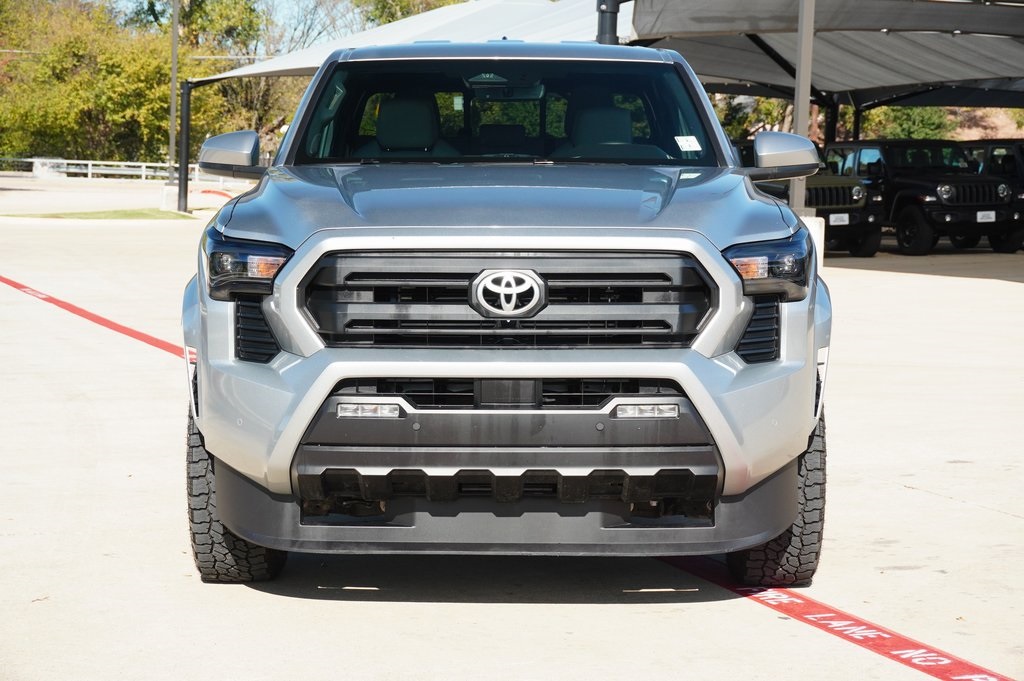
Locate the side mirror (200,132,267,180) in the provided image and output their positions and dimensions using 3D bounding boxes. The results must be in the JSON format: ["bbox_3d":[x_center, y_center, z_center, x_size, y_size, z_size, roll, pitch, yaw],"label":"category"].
[{"bbox_3d":[-0.966,-0.642,7.100,0.250,0.180,0.170,0,5,0],"label":"side mirror"}]

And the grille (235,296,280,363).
[{"bbox_3d":[-0.701,-0.029,5.641,0.137,0.181,0.100,0,4,0],"label":"grille"}]

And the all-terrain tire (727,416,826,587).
[{"bbox_3d":[0.792,0.355,6.392,0.268,0.800,0.800,0,4,0],"label":"all-terrain tire"}]

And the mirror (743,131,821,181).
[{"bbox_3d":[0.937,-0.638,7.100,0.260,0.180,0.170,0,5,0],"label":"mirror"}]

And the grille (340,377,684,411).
[{"bbox_3d":[-0.007,0.147,5.670,0.970,0.095,0.100,0,5,0],"label":"grille"}]

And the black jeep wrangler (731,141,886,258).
[{"bbox_3d":[4.349,-2.397,34.193,1.880,1.860,4.700,0,5,-18],"label":"black jeep wrangler"}]

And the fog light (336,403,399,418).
[{"bbox_3d":[-0.396,0.193,5.650,0.176,0.044,0.060,0,5,0],"label":"fog light"}]

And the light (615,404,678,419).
[{"bbox_3d":[0.371,0.196,5.650,0.176,0.044,0.060,0,5,0],"label":"light"}]

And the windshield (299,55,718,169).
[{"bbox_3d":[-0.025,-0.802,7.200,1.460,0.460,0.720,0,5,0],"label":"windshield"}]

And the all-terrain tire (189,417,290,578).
[{"bbox_3d":[-0.826,0.346,6.381,0.268,0.800,0.800,0,4,0],"label":"all-terrain tire"}]

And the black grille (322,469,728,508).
[{"bbox_3d":[0.004,0.407,5.630,1.110,0.115,0.100,0,5,0],"label":"black grille"}]

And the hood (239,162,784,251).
[{"bbox_3d":[-0.011,-0.416,6.156,1.600,0.265,1.300,0,4,0],"label":"hood"}]

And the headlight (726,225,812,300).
[{"bbox_3d":[0.718,-0.205,5.721,0.285,0.210,0.310,0,4,0],"label":"headlight"}]

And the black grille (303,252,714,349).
[{"bbox_3d":[-0.009,-0.110,5.556,1.126,0.268,0.145,0,4,0],"label":"black grille"}]

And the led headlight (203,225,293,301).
[{"bbox_3d":[-0.737,-0.213,5.711,0.285,0.210,0.310,0,4,0],"label":"led headlight"}]

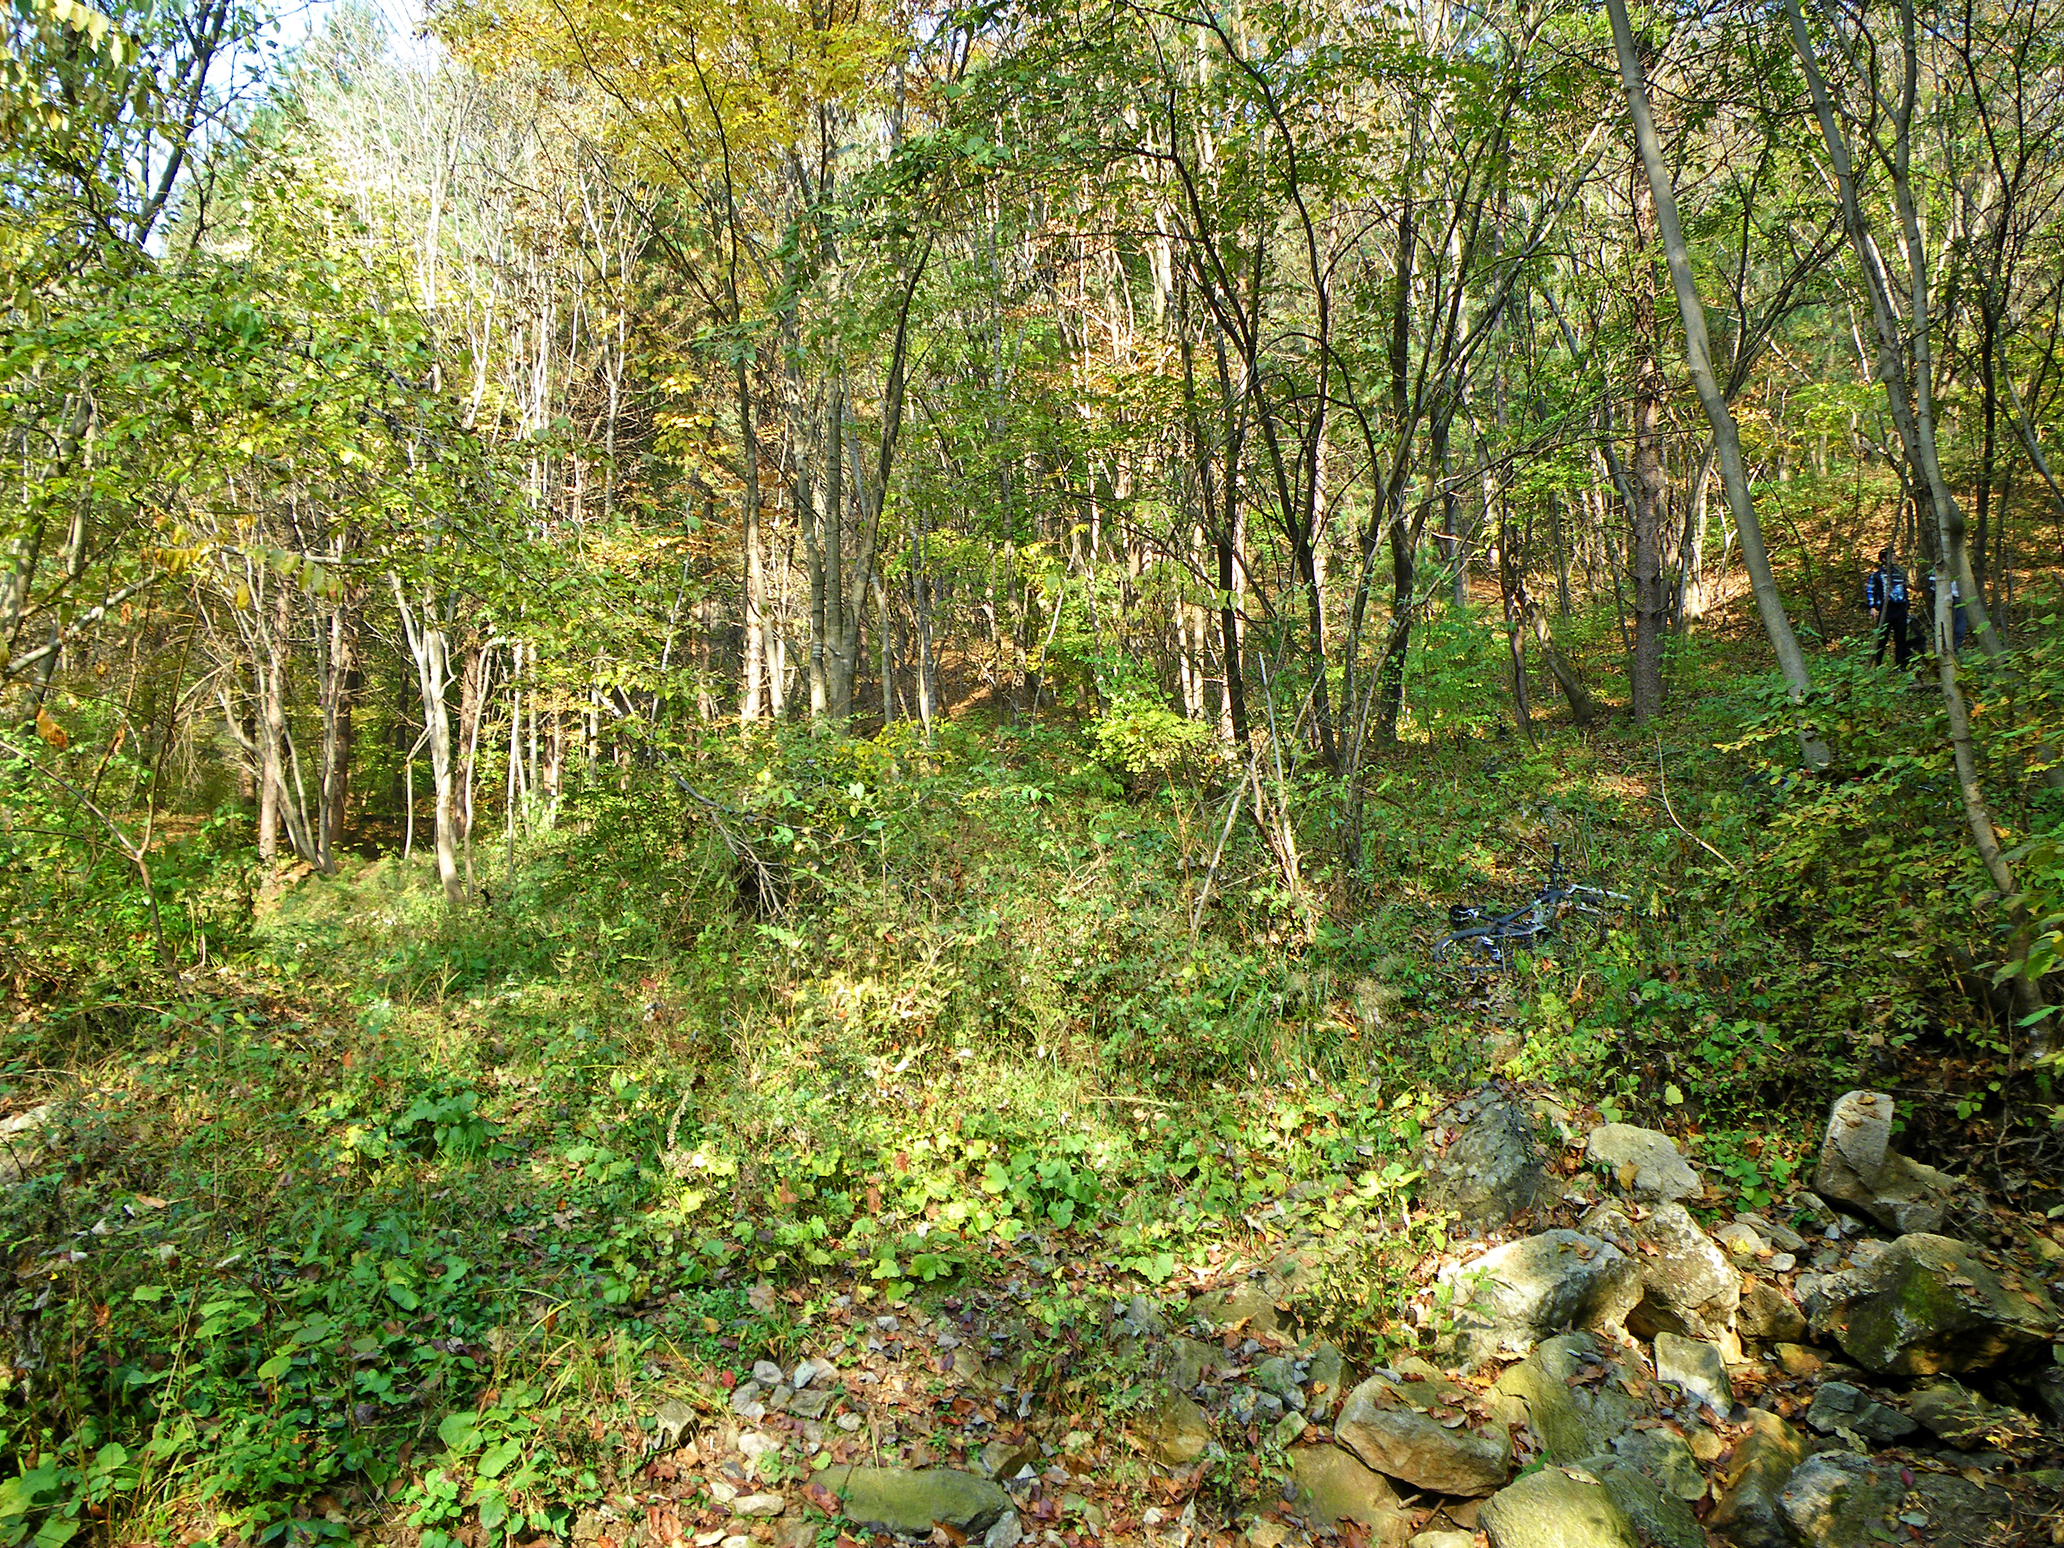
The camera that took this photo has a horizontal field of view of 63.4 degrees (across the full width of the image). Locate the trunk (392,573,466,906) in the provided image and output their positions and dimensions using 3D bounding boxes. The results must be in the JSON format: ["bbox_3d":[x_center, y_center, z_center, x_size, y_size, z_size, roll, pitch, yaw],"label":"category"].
[{"bbox_3d":[-5.057,-0.284,14.000,0.600,2.800,0.450,1,-2,-20],"label":"trunk"}]

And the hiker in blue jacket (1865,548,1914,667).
[{"bbox_3d":[11.949,-2.284,23.300,0.550,1.730,0.380,0,-2,-12],"label":"hiker in blue jacket"}]

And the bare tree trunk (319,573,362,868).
[{"bbox_3d":[-7.044,-0.542,17.000,0.380,2.980,0.360,1,-3,-24],"label":"bare tree trunk"}]

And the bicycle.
[{"bbox_3d":[3.313,0.955,10.812,1.700,0.600,1.000,-12,18,-12],"label":"bicycle"}]

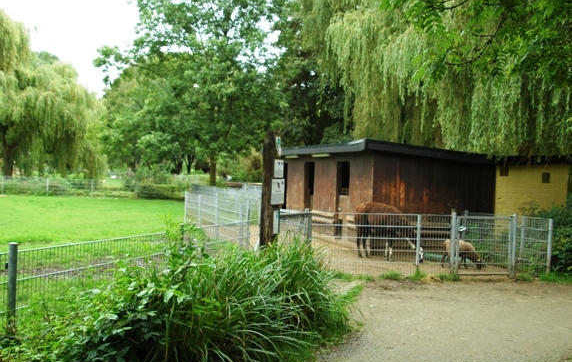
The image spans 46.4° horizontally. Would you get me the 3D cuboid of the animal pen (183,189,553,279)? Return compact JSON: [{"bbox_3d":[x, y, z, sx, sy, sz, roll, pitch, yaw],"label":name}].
[{"bbox_3d":[0.620,1.000,16.300,4.800,1.100,11.800,2,0,-18],"label":"animal pen"}]

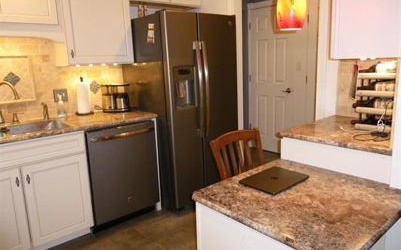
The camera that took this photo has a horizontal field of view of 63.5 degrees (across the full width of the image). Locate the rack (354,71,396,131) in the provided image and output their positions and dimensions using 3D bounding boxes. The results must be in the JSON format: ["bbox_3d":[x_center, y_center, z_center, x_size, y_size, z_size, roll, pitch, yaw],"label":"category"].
[{"bbox_3d":[1.082,-0.143,1.857,0.300,0.330,0.280,-12,14,-40],"label":"rack"}]

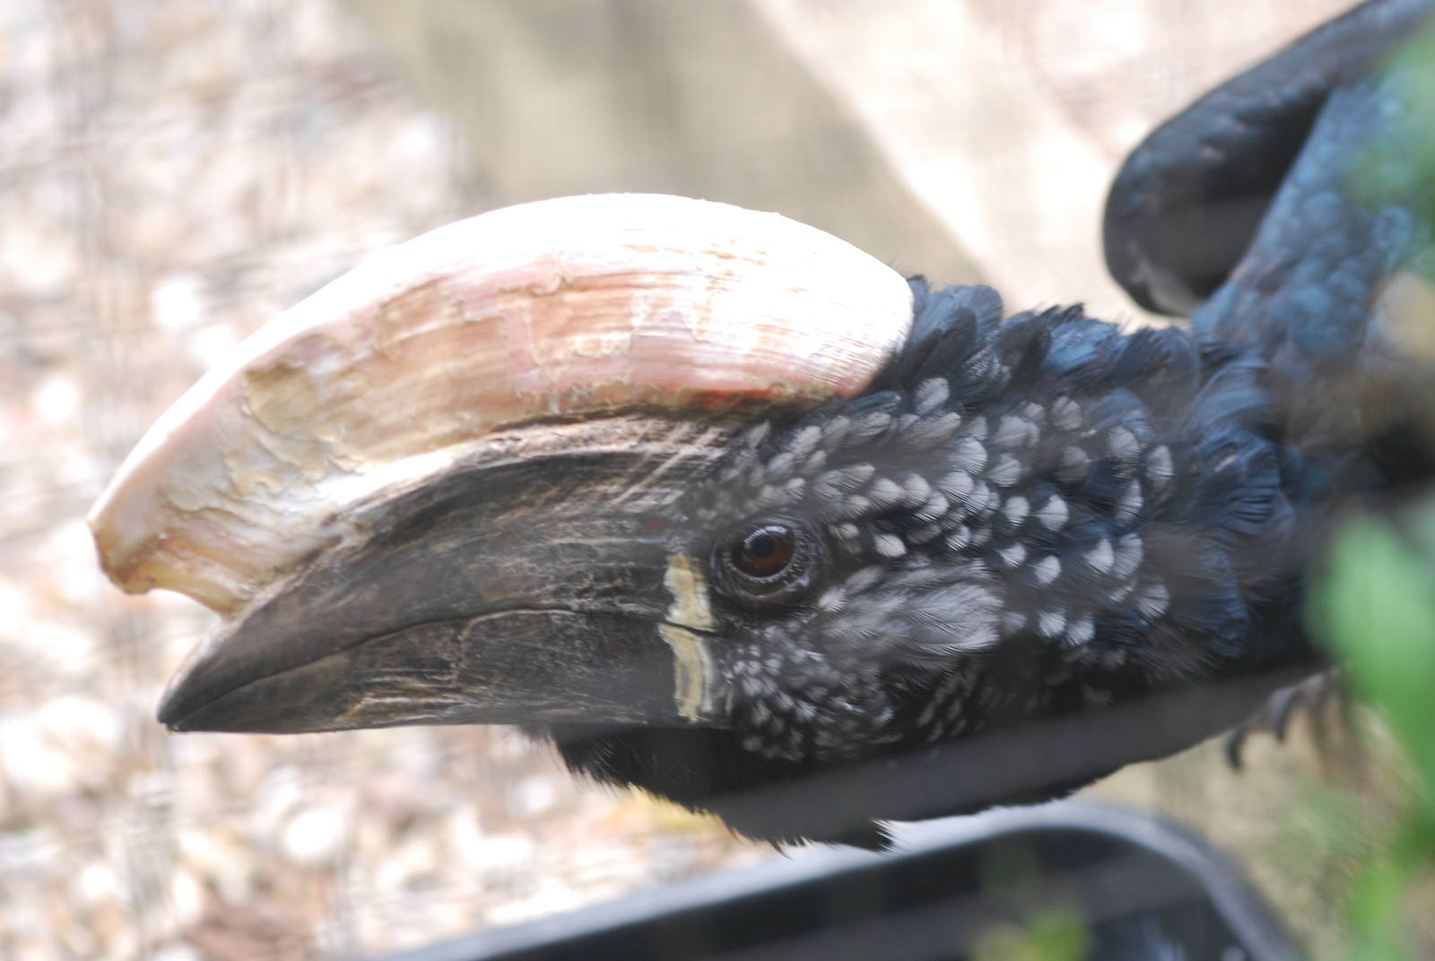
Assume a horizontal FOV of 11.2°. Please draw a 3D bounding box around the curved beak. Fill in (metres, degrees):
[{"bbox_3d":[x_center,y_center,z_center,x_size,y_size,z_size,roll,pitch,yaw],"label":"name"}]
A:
[{"bbox_3d":[-0.068,0.025,1.800,0.140,0.071,0.047,-1,17,-4],"label":"curved beak"}]

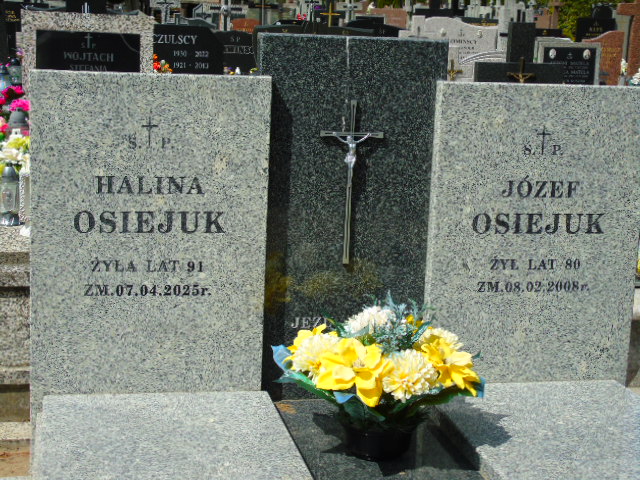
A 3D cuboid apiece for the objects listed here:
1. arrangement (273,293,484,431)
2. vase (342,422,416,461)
[{"bbox_3d":[0.135,0.272,2.536,0.479,0.297,0.418,0,11,-12],"label":"arrangement"},{"bbox_3d":[0.134,0.433,2.579,0.157,0.083,0.157,0,11,-12],"label":"vase"}]

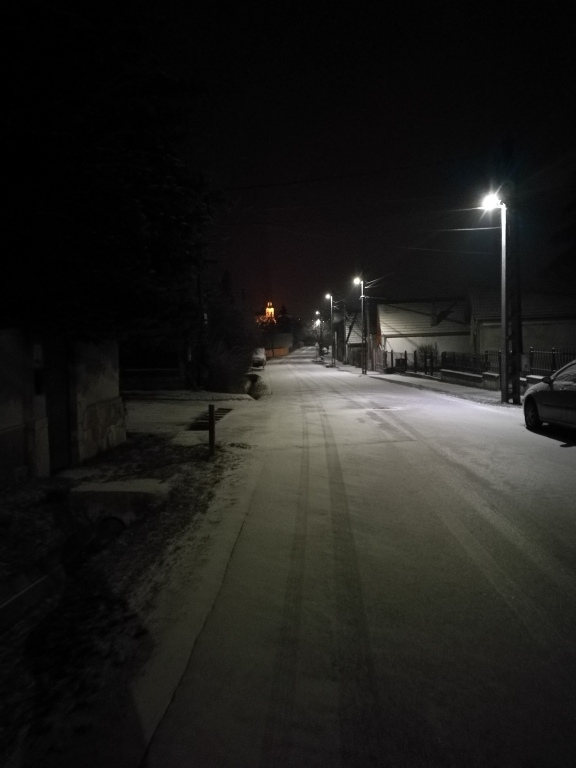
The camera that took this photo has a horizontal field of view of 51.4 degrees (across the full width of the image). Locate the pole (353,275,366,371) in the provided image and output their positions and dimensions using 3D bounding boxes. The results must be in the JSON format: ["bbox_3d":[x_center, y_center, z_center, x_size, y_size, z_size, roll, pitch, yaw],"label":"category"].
[{"bbox_3d":[4.808,-3.906,40.000,1.000,6.500,0.380,-1,3,-5],"label":"pole"}]

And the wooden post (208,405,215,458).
[{"bbox_3d":[-1.162,0.706,9.100,0.090,0.790,0.090,-1,3,0],"label":"wooden post"}]

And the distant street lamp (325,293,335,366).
[{"bbox_3d":[3.751,-4.868,53.500,0.950,6.600,0.380,-1,3,-5],"label":"distant street lamp"}]

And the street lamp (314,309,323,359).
[{"bbox_3d":[4.074,-6.611,80.000,1.100,6.400,0.400,-1,3,-5],"label":"street lamp"}]

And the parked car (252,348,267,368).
[{"bbox_3d":[-2.438,-2.107,49.500,1.750,1.580,4.200,-1,3,-3],"label":"parked car"}]

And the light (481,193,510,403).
[{"bbox_3d":[6.315,-2.614,18.100,1.000,6.400,0.400,-1,3,-5],"label":"light"}]

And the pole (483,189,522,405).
[{"bbox_3d":[6.482,-2.584,18.100,1.200,6.400,0.420,-1,3,-5],"label":"pole"}]

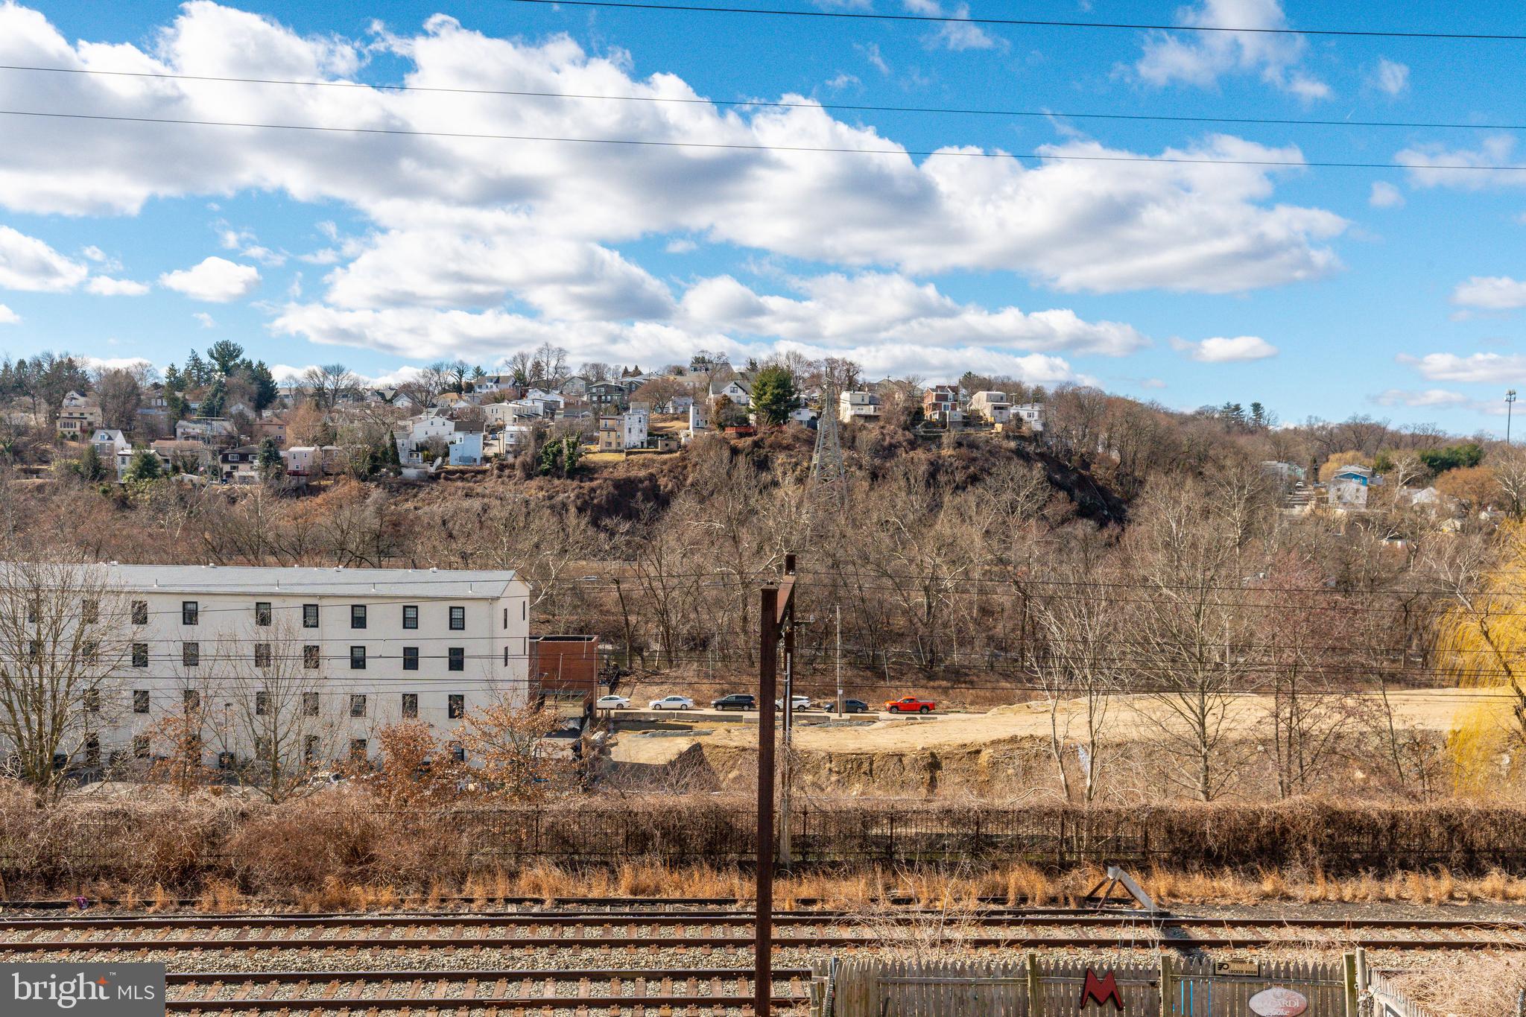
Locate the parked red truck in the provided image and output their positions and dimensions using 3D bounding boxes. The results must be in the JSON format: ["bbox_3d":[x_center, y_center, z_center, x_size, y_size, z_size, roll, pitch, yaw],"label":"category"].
[{"bbox_3d":[16.032,21.380,161.500,5.400,1.830,1.900,1,1,0],"label":"parked red truck"}]

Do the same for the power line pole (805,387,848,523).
[{"bbox_3d":[14.836,-12.895,345.000,7.800,32.800,7.800,1,1,-11],"label":"power line pole"}]

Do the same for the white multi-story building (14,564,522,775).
[{"bbox_3d":[-41.101,12.359,124.596,40.600,15.200,17.500,1,1,0],"label":"white multi-story building"}]

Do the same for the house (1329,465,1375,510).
[{"bbox_3d":[178.322,-6.511,450.000,11.500,12.500,10.000,1,1,14],"label":"house"}]

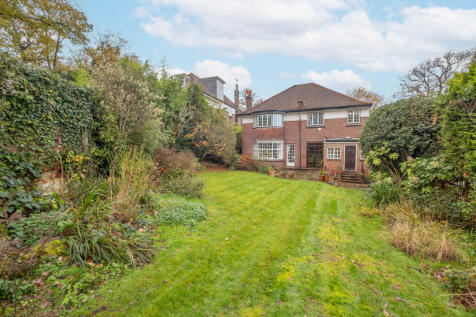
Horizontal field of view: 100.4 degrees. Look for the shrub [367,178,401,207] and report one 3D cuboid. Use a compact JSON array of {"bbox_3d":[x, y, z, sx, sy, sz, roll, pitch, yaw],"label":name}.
[{"bbox_3d":[5.870,1.355,8.037,1.200,1.097,1.150,1,2,36],"label":"shrub"}]

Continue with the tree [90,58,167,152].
[{"bbox_3d":[-3.976,-1.203,7.172,2.500,4.927,2.400,-1,2,-29],"label":"tree"}]

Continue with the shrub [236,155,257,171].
[{"bbox_3d":[0.780,0.413,18.216,1.750,1.560,1.400,0,1,2],"label":"shrub"}]

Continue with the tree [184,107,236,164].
[{"bbox_3d":[-2.358,-1.629,16.964,4.300,5.656,4.000,0,1,-8],"label":"tree"}]

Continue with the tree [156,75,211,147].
[{"bbox_3d":[-3.435,-2.045,12.452,3.200,6.499,3.000,0,1,-15],"label":"tree"}]

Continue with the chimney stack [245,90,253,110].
[{"bbox_3d":[1.215,-6.633,22.140,0.720,2.500,0.720,1,2,22],"label":"chimney stack"}]

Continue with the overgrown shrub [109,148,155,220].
[{"bbox_3d":[-2.739,0.561,5.116,1.100,1.636,1.100,-1,2,-28],"label":"overgrown shrub"}]

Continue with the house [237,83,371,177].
[{"bbox_3d":[6.888,-3.634,22.142,11.300,9.450,9.800,1,2,22],"label":"house"}]

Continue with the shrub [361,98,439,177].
[{"bbox_3d":[8.657,-0.565,10.489,3.600,5.224,3.400,1,2,39],"label":"shrub"}]

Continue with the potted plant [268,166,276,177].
[{"bbox_3d":[2.923,1.116,16.833,0.620,0.877,0.600,0,1,10],"label":"potted plant"}]

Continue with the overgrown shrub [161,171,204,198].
[{"bbox_3d":[-2.127,0.937,7.626,1.550,0.878,1.400,0,1,-16],"label":"overgrown shrub"}]

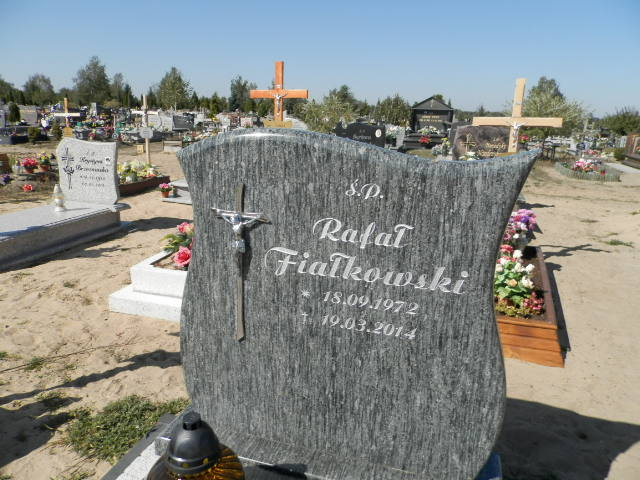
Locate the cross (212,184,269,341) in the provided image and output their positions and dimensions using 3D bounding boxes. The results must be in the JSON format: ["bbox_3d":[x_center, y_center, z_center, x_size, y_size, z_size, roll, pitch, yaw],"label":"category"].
[{"bbox_3d":[-0.179,0.052,1.009,0.143,0.360,0.040,6,13,19],"label":"cross"}]

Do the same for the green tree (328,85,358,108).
[{"bbox_3d":[2.445,-14.454,49.938,3.203,4.458,3.203,2,15,0],"label":"green tree"}]

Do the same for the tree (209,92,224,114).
[{"bbox_3d":[-10.312,-13.131,46.258,1.587,3.111,1.587,2,15,0],"label":"tree"}]

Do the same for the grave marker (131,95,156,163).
[{"bbox_3d":[-2.707,-1.652,7.257,0.450,1.193,0.070,7,16,19],"label":"grave marker"}]

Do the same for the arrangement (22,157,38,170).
[{"bbox_3d":[-5.851,-1.515,9.379,0.320,0.334,0.320,2,15,0],"label":"arrangement"}]

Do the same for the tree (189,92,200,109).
[{"bbox_3d":[-14.983,-16.071,55.404,1.357,3.071,1.289,-2,16,-15],"label":"tree"}]

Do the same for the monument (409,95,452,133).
[{"bbox_3d":[4.294,-4.795,17.800,1.580,1.500,0.500,7,16,19],"label":"monument"}]

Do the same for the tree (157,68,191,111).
[{"bbox_3d":[-19.488,-20.090,62.869,4.333,6.604,4.116,-3,16,-16],"label":"tree"}]

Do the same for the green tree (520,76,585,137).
[{"bbox_3d":[12.629,-7.180,25.454,3.289,3.450,3.124,9,17,24],"label":"green tree"}]

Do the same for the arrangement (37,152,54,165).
[{"bbox_3d":[-4.098,-1.217,6.900,0.270,0.200,0.270,-8,18,-33],"label":"arrangement"}]

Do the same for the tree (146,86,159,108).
[{"bbox_3d":[-20.089,-16.461,55.795,1.435,3.934,1.435,2,15,0],"label":"tree"}]

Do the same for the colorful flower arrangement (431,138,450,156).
[{"bbox_3d":[2.814,-2.148,10.794,0.450,0.450,0.400,7,16,17],"label":"colorful flower arrangement"}]

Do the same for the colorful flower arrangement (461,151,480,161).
[{"bbox_3d":[3.369,-1.869,10.347,0.450,0.280,0.360,7,16,17],"label":"colorful flower arrangement"}]

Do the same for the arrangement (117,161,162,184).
[{"bbox_3d":[-2.561,-0.928,6.450,0.550,0.300,0.650,7,16,19],"label":"arrangement"}]

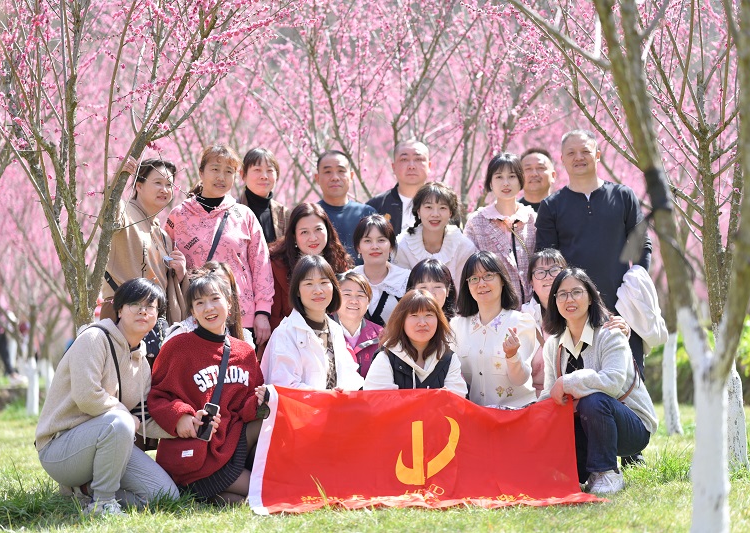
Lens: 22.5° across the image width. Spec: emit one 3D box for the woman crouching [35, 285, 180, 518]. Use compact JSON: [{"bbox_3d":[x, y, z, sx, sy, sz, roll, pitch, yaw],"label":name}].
[{"bbox_3d":[-1.159,0.565,8.150,0.520,1.020,0.680,1,-2,-43],"label":"woman crouching"}]

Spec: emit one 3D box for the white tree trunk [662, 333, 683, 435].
[{"bbox_3d":[2.284,0.898,14.500,0.140,0.780,0.140,-3,-3,0],"label":"white tree trunk"}]

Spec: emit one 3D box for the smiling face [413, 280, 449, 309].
[{"bbox_3d":[0.260,0.140,8.550,0.155,0.200,0.140,0,-3,-5],"label":"smiling face"}]

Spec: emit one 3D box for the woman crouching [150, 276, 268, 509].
[{"bbox_3d":[-0.727,0.529,8.250,0.540,1.000,0.620,1,-2,-22],"label":"woman crouching"}]

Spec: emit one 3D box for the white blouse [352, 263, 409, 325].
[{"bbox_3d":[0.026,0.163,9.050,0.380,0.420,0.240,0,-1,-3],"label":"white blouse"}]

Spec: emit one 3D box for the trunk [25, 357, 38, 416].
[{"bbox_3d":[-3.274,1.134,18.000,0.120,0.560,0.120,0,-1,0],"label":"trunk"}]

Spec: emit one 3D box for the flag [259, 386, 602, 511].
[{"bbox_3d":[0.204,0.752,7.800,1.450,0.500,0.280,0,0,-8],"label":"flag"}]

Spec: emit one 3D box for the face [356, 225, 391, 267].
[{"bbox_3d":[-0.002,-0.095,9.000,0.160,0.205,0.170,0,-1,-3],"label":"face"}]

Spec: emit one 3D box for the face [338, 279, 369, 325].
[{"bbox_3d":[-0.097,0.153,8.500,0.150,0.205,0.155,3,0,3],"label":"face"}]

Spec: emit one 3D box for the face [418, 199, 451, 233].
[{"bbox_3d":[0.276,-0.241,8.750,0.160,0.185,0.150,0,0,2],"label":"face"}]

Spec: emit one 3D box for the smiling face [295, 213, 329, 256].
[{"bbox_3d":[-0.293,-0.150,8.850,0.160,0.205,0.170,0,-1,-7],"label":"smiling face"}]

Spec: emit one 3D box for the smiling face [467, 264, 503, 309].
[{"bbox_3d":[0.491,0.089,8.400,0.155,0.205,0.140,-8,-3,8],"label":"smiling face"}]

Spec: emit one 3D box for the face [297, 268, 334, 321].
[{"bbox_3d":[-0.251,0.116,8.100,0.160,0.220,0.150,0,-3,-3],"label":"face"}]

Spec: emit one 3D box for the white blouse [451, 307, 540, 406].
[{"bbox_3d":[0.521,0.400,8.300,0.410,0.460,0.270,0,0,0],"label":"white blouse"}]

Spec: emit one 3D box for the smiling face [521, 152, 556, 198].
[{"bbox_3d":[0.866,-0.487,10.000,0.175,0.225,0.160,-1,-3,11],"label":"smiling face"}]

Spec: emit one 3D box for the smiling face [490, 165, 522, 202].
[{"bbox_3d":[0.629,-0.405,9.100,0.155,0.190,0.150,0,0,0],"label":"smiling face"}]

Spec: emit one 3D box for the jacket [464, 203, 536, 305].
[{"bbox_3d":[0.601,-0.029,9.050,0.410,0.560,0.270,0,-3,-11],"label":"jacket"}]

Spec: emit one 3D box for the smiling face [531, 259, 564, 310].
[{"bbox_3d":[0.767,0.062,8.400,0.160,0.215,0.160,-6,0,0],"label":"smiling face"}]

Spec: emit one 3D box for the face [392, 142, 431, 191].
[{"bbox_3d":[0.186,-0.506,9.650,0.185,0.235,0.170,0,-3,0],"label":"face"}]

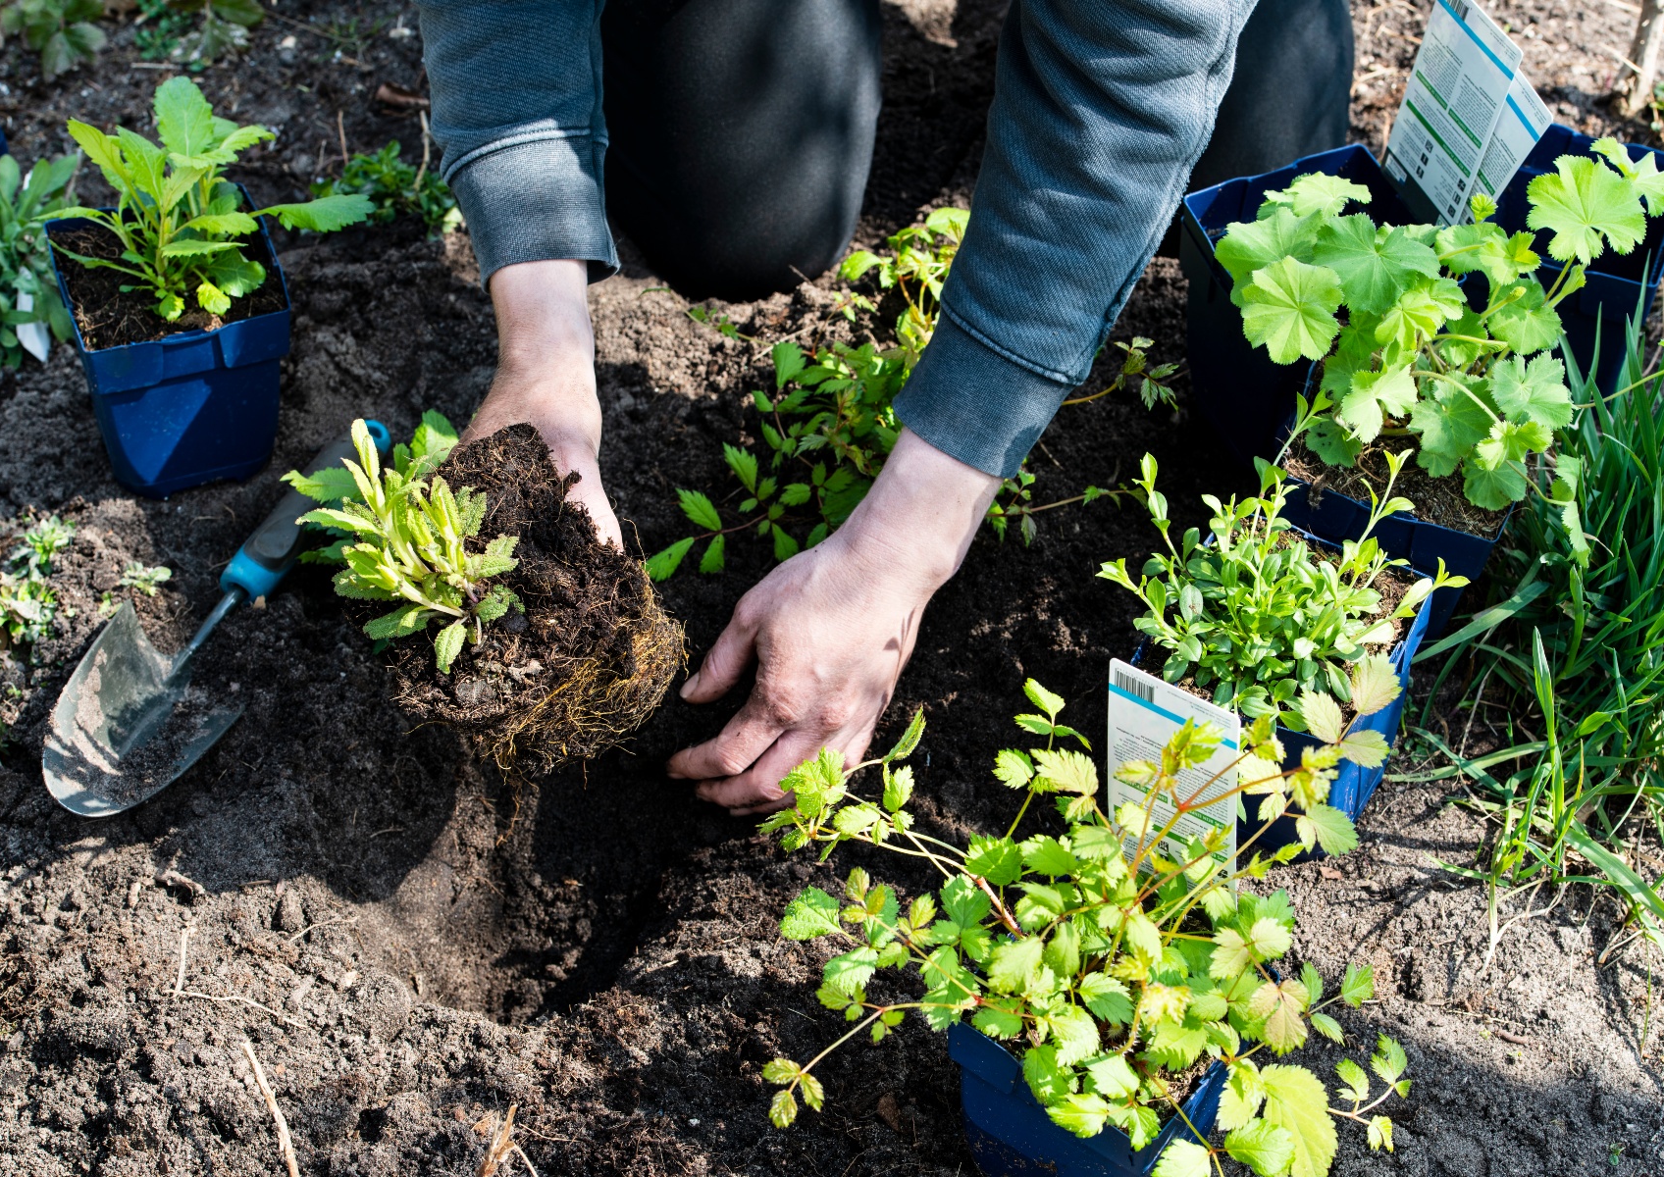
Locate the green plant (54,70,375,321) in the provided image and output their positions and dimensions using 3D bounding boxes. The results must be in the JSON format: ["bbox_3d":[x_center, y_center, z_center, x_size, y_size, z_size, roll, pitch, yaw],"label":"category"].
[{"bbox_3d":[-0.330,-0.203,1.817,0.155,0.105,0.120,0,47,0],"label":"green plant"}]

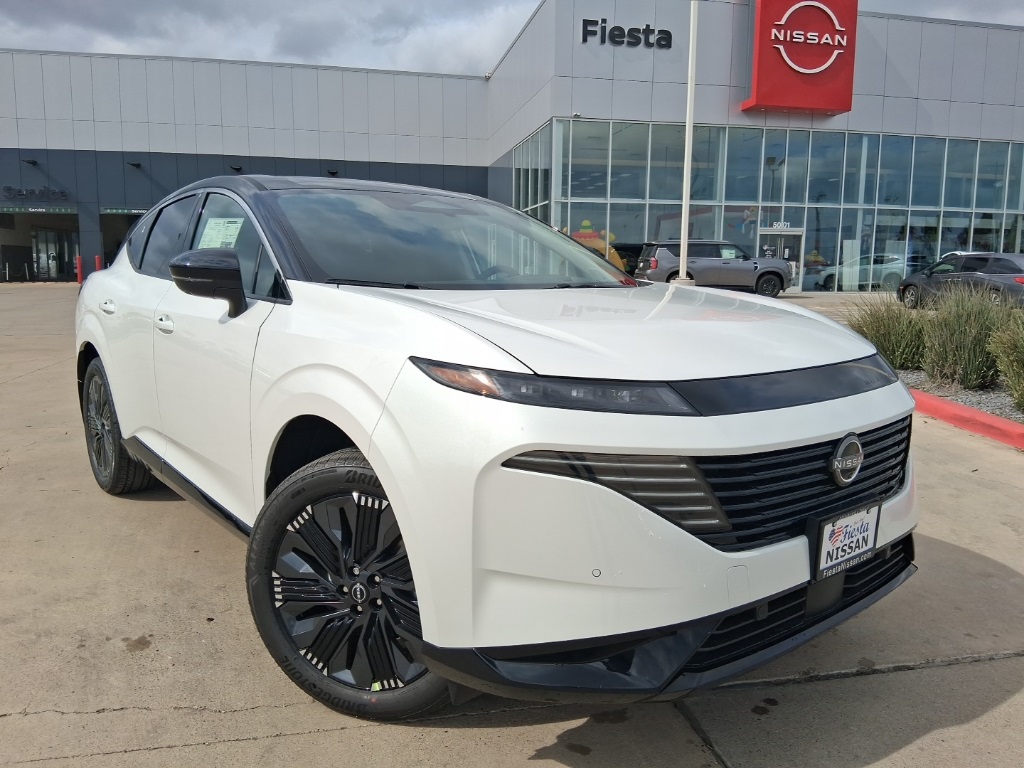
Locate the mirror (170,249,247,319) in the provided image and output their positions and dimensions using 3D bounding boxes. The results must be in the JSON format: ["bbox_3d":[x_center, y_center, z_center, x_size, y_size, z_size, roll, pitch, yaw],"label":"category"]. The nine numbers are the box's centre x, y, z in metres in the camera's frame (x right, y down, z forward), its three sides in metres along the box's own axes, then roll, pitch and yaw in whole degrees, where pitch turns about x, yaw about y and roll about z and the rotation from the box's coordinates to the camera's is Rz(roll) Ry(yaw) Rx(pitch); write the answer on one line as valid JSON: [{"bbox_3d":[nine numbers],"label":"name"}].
[{"bbox_3d":[-1.027,-0.343,2.626,0.240,0.220,0.190,-6,11,-40],"label":"mirror"}]

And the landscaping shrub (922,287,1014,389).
[{"bbox_3d":[4.808,-0.495,8.100,0.960,1.060,0.960,6,9,31],"label":"landscaping shrub"}]

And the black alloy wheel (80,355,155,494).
[{"bbox_3d":[-2.204,0.228,4.377,0.245,0.760,0.760,-6,11,-40],"label":"black alloy wheel"}]

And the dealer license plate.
[{"bbox_3d":[0.884,0.407,2.009,0.310,0.162,0.020,-6,11,-40],"label":"dealer license plate"}]

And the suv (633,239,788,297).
[{"bbox_3d":[7.000,-3.980,26.900,5.250,1.930,2.050,0,8,-7],"label":"suv"}]

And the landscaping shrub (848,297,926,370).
[{"bbox_3d":[4.565,-0.623,9.300,0.980,0.920,0.980,5,9,26],"label":"landscaping shrub"}]

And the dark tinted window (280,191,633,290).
[{"bbox_3d":[-0.269,-0.603,3.260,1.460,0.120,0.960,-6,38,-40],"label":"dark tinted window"}]

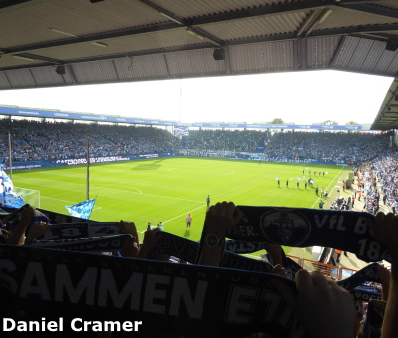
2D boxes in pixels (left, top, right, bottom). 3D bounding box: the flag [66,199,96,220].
[{"bbox_3d":[-7.690,2.679,20.500,1.850,1.450,0.500,0,6,-12],"label":"flag"}]

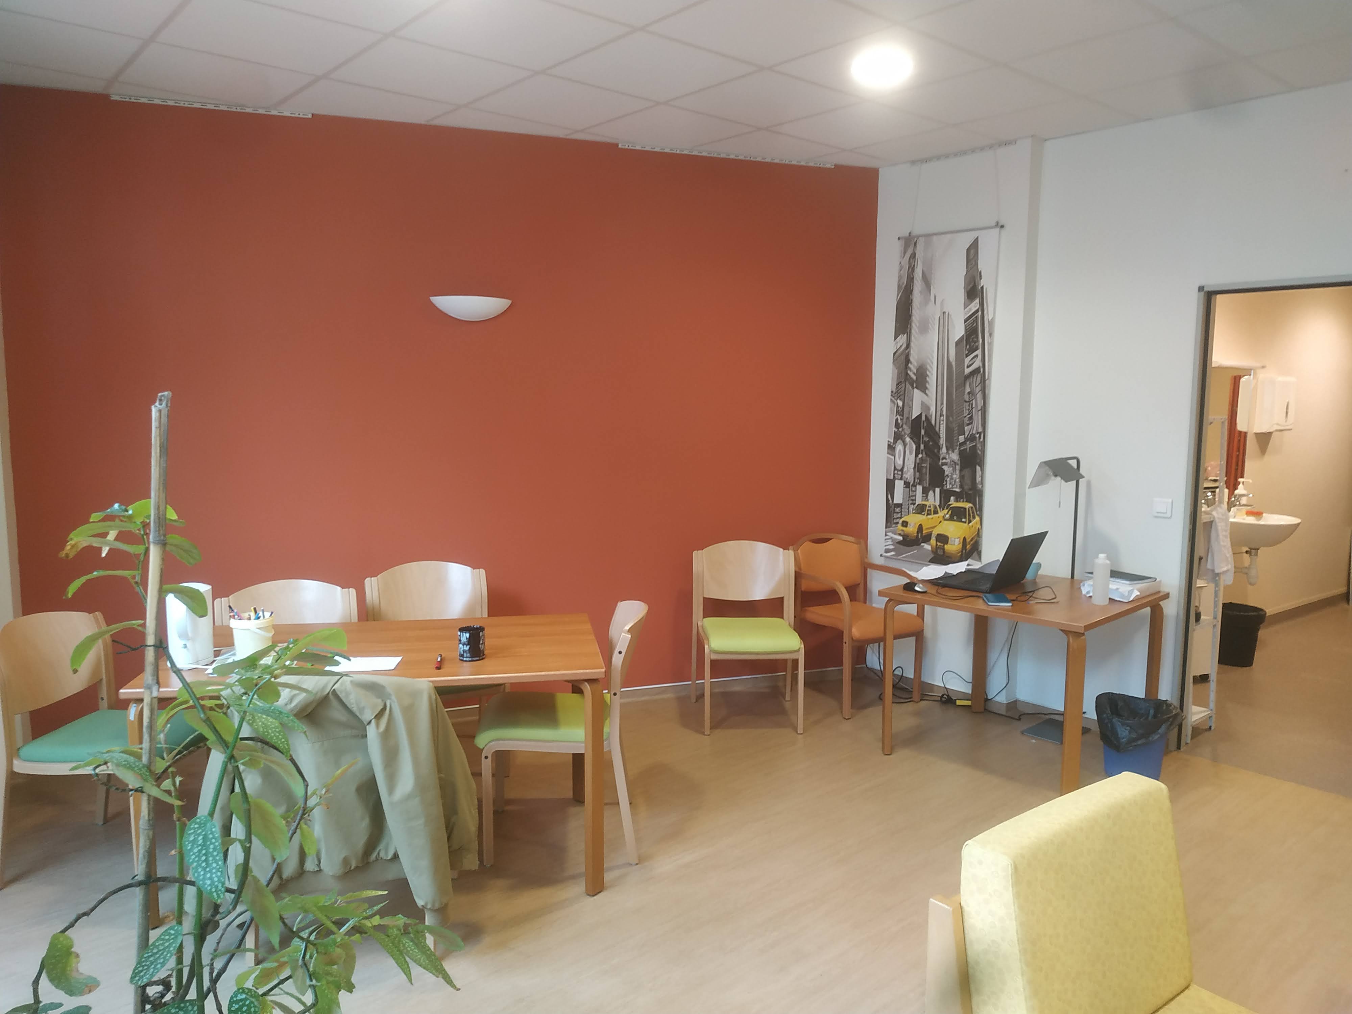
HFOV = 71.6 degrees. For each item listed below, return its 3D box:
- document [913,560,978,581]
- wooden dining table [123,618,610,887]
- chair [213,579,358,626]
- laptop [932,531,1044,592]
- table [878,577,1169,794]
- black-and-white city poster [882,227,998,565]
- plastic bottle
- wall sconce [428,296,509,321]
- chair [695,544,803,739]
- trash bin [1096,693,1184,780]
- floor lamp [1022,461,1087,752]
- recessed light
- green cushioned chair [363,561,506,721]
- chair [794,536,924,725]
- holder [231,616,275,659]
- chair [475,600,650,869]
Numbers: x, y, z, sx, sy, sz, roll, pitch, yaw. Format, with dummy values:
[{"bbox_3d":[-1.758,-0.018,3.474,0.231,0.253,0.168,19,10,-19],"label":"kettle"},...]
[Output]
[{"bbox_3d":[1.316,0.304,4.474,0.300,0.055,0.210,-6,9,-44],"label":"document"},{"bbox_3d":[-0.959,0.837,3.192,1.372,0.741,0.793,-1,6,-9],"label":"wooden dining table"},{"bbox_3d":[-1.490,0.758,3.622,0.514,0.843,0.529,-3,8,-20],"label":"chair"},{"bbox_3d":[1.431,0.232,4.260,0.361,0.248,0.375,6,9,43],"label":"laptop"},{"bbox_3d":[1.530,0.738,4.157,0.911,0.735,0.895,-6,9,-44],"label":"table"},{"bbox_3d":[1.341,-0.541,4.807,0.020,1.686,0.613,-6,10,-40],"label":"black-and-white city poster"},{"bbox_3d":[1.799,0.299,3.952,0.071,0.204,0.071,-6,10,-40],"label":"plastic bottle"},{"bbox_3d":[-0.929,-0.909,4.290,0.372,0.103,0.108,-3,8,-20],"label":"wall sconce"},{"bbox_3d":[0.355,0.629,4.627,0.514,0.843,0.529,0,8,-3],"label":"chair"},{"bbox_3d":[1.949,0.988,3.959,0.319,0.323,0.319,-6,10,-40],"label":"trash bin"},{"bbox_3d":[1.795,0.431,4.390,0.377,1.309,0.211,-6,10,-40],"label":"floor lamp"},{"bbox_3d":[0.744,-1.576,3.376,0.206,0.034,0.206,-6,10,-40],"label":"recessed light"},{"bbox_3d":[-1.019,0.691,3.995,0.510,0.850,0.575,-2,7,-22],"label":"green cushioned chair"},{"bbox_3d":[0.936,0.588,4.939,0.555,0.855,0.540,-4,8,-33],"label":"chair"},{"bbox_3d":[-1.355,0.417,2.995,0.130,0.131,0.130,-3,7,-25],"label":"holder"},{"bbox_3d":[-0.392,0.763,3.349,0.580,0.855,0.510,0,6,-3],"label":"chair"}]

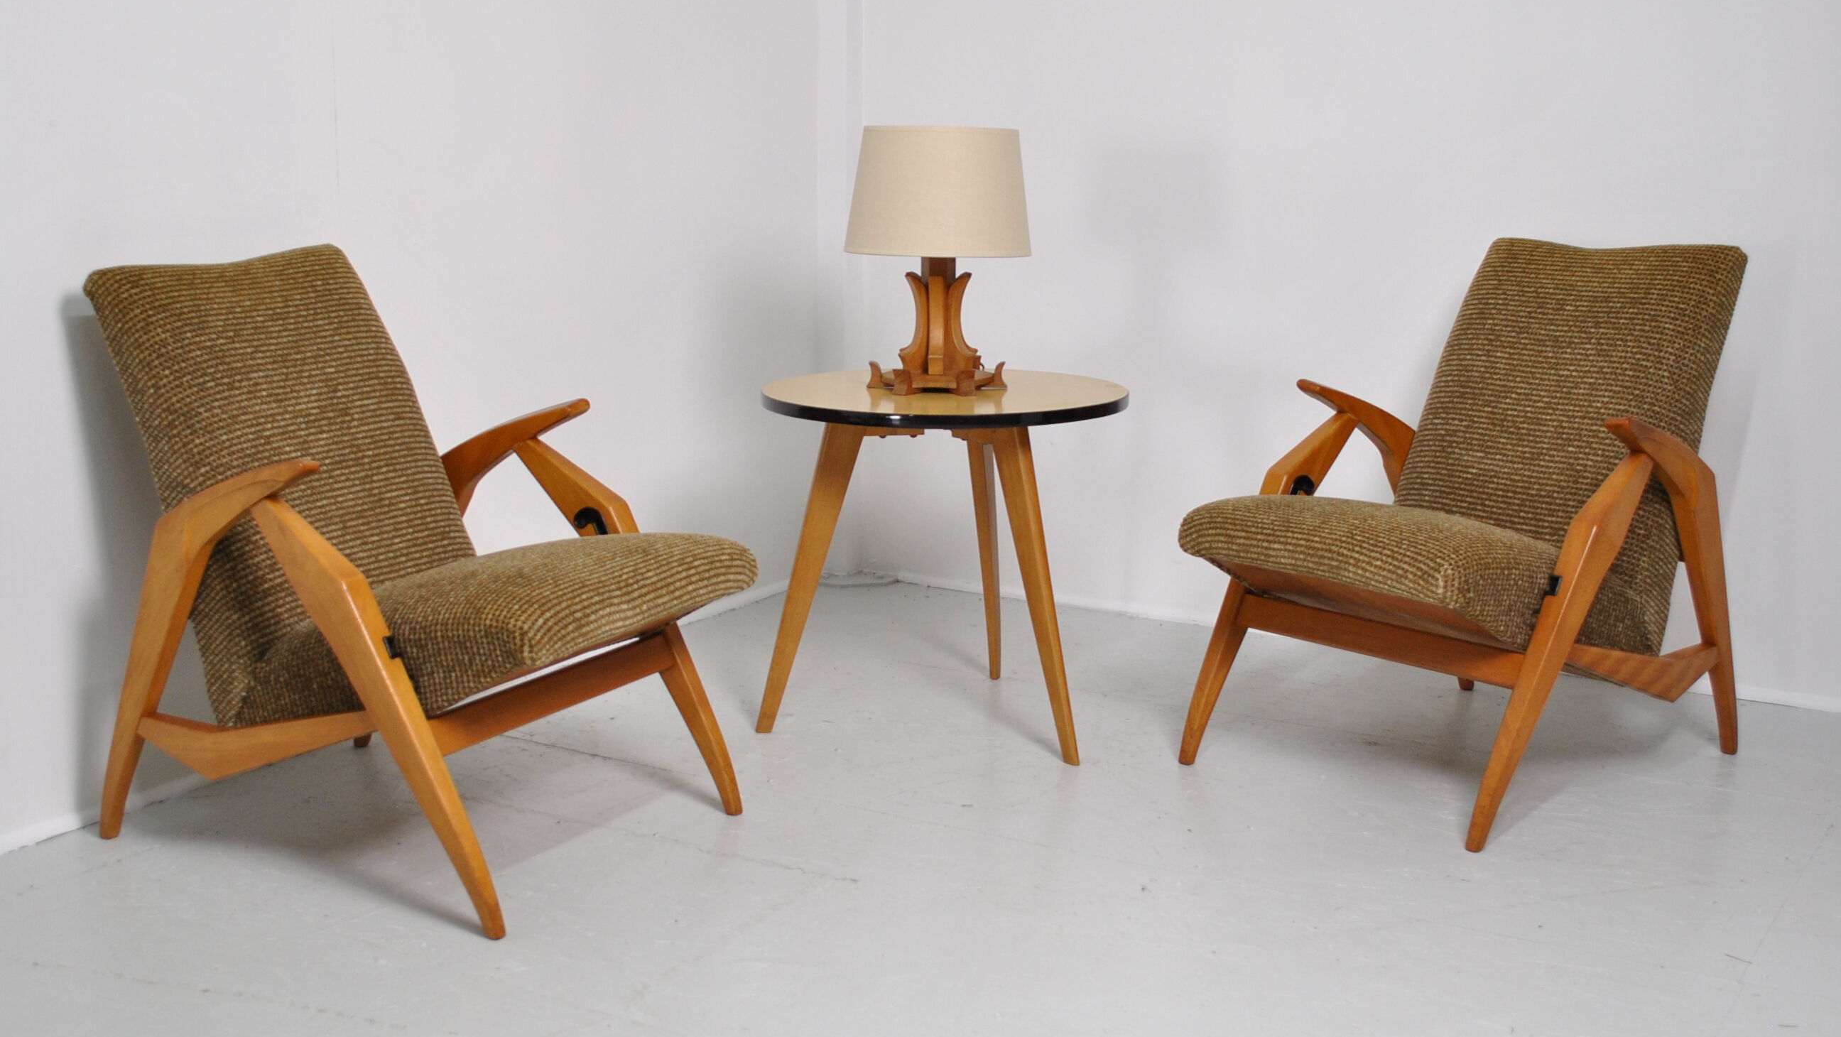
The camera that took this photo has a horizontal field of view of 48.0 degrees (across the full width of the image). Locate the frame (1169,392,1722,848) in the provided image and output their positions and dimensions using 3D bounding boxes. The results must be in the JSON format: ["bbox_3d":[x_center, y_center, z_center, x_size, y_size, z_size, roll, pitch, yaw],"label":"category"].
[{"bbox_3d":[0.899,0.098,3.373,0.775,0.612,0.597,-9,14,-40],"label":"frame"}]

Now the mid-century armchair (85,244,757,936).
[{"bbox_3d":[-0.708,0.047,2.983,0.847,0.842,0.597,6,12,29],"label":"mid-century armchair"}]

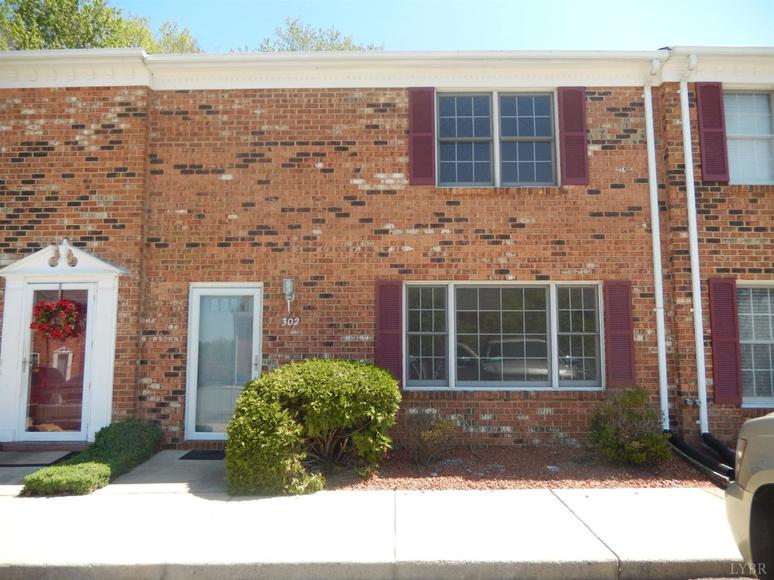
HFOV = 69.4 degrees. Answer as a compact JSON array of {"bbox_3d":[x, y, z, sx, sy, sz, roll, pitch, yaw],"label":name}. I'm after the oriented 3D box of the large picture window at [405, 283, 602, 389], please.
[{"bbox_3d":[1.554,0.605,7.479,2.666,1.429,0.110,0,-6,0],"label":"large picture window"}]

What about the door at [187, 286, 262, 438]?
[{"bbox_3d":[-2.179,0.937,7.467,0.983,2.092,0.120,0,-6,1],"label":"door"}]

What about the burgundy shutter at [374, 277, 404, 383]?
[{"bbox_3d":[0.027,0.578,7.461,0.355,1.416,0.040,0,-6,1],"label":"burgundy shutter"}]

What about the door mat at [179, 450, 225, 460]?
[{"bbox_3d":[-2.178,2.078,7.044,0.720,0.015,0.440,0,-6,1],"label":"door mat"}]

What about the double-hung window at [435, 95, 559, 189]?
[{"bbox_3d":[1.531,-2.111,7.774,1.692,1.377,0.100,0,-6,0],"label":"double-hung window"}]

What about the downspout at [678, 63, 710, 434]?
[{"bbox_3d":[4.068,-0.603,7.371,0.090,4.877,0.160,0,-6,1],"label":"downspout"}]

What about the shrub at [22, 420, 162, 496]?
[{"bbox_3d":[-3.260,1.849,6.407,0.770,0.530,1.700,0,-6,1],"label":"shrub"}]

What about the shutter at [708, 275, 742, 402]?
[{"bbox_3d":[4.415,0.662,7.303,0.355,1.632,0.040,0,-6,1],"label":"shutter"}]

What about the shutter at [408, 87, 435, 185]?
[{"bbox_3d":[0.489,-2.133,7.733,0.370,1.400,0.040,0,-6,0],"label":"shutter"}]

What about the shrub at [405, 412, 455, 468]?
[{"bbox_3d":[0.482,1.718,6.449,0.550,0.600,0.500,0,-6,0],"label":"shrub"}]

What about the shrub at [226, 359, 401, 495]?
[{"bbox_3d":[-0.737,1.452,6.366,1.820,1.300,1.450,0,-6,1],"label":"shrub"}]

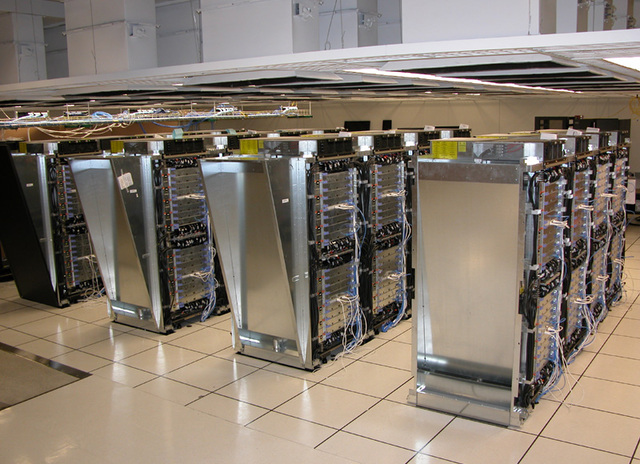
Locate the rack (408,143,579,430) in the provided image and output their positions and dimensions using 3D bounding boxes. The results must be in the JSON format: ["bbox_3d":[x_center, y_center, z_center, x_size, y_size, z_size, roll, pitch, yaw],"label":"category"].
[{"bbox_3d":[1.350,0.266,5.008,0.870,1.960,1.360,5,12,34],"label":"rack"}]

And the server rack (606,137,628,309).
[{"bbox_3d":[3.006,-0.185,7.441,0.870,1.960,0.960,5,12,34],"label":"server rack"}]

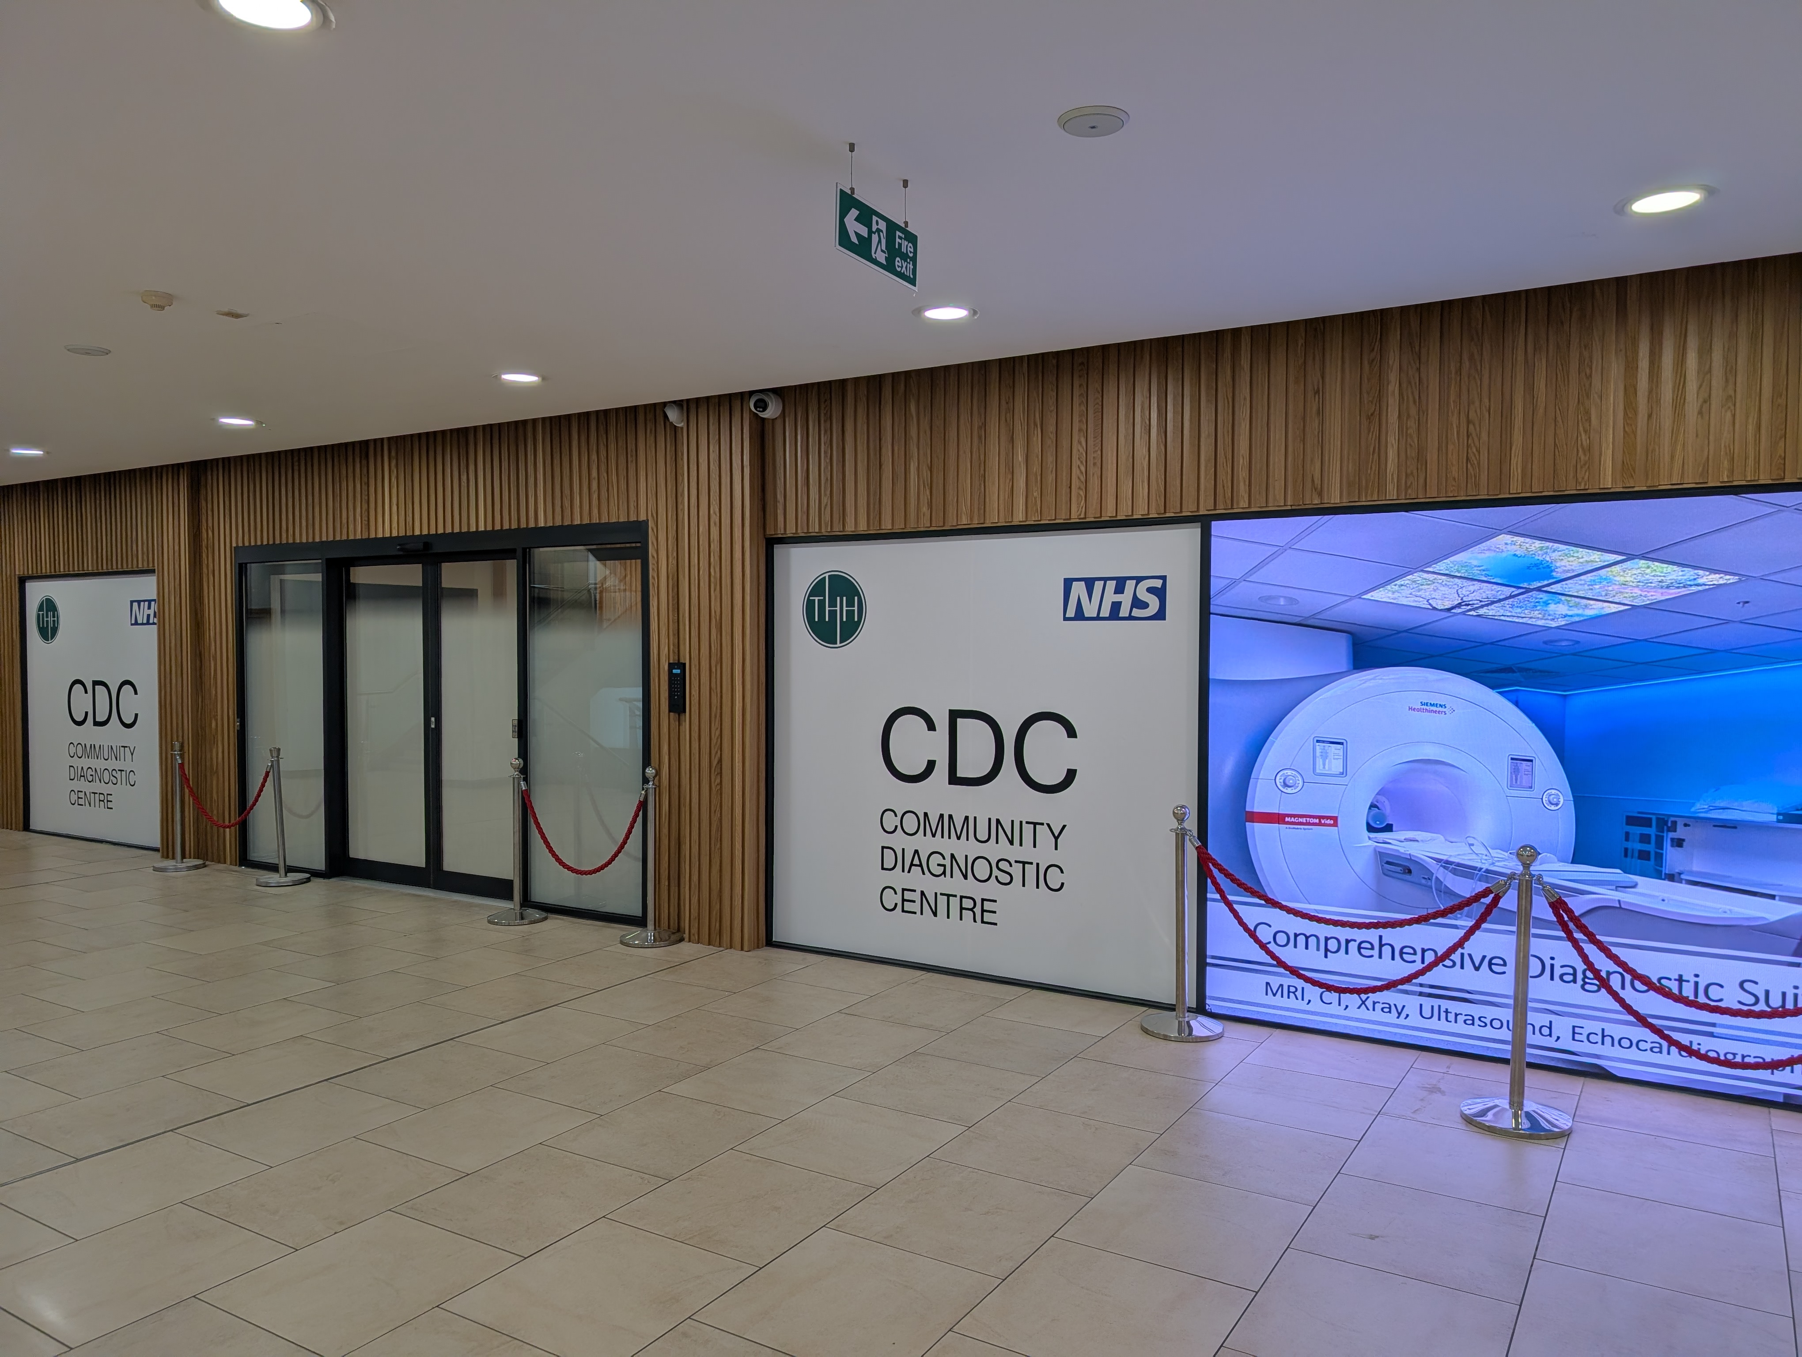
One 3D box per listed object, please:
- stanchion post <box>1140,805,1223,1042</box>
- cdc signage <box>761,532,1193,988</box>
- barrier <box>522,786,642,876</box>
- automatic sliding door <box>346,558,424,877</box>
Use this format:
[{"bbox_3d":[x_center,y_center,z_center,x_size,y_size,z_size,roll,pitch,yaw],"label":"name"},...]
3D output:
[{"bbox_3d":[1.193,1.010,5.283,0.346,0.950,0.346,1,2,30],"label":"stanchion post"},{"bbox_3d":[0.329,0.370,6.117,2.305,2.129,0.040,1,2,30],"label":"cdc signage"},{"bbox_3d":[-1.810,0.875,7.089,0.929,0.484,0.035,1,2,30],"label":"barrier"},{"bbox_3d":[-3.453,0.292,8.436,0.895,2.140,0.060,1,2,30],"label":"automatic sliding door"}]

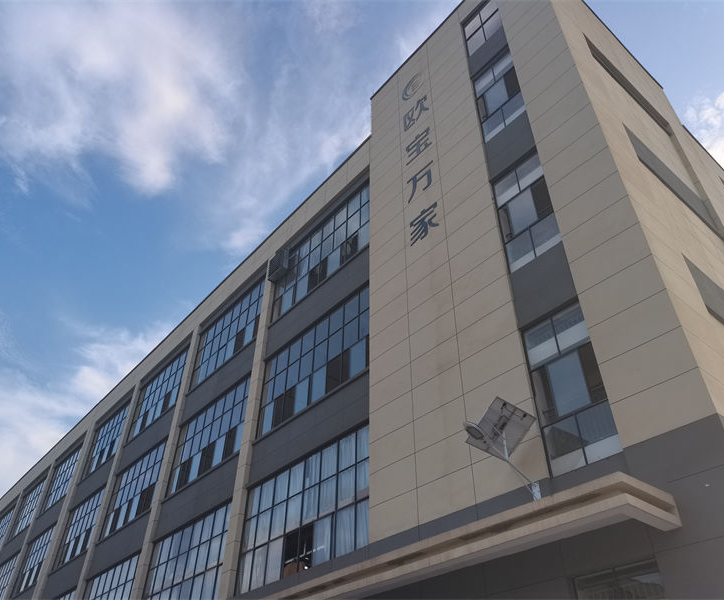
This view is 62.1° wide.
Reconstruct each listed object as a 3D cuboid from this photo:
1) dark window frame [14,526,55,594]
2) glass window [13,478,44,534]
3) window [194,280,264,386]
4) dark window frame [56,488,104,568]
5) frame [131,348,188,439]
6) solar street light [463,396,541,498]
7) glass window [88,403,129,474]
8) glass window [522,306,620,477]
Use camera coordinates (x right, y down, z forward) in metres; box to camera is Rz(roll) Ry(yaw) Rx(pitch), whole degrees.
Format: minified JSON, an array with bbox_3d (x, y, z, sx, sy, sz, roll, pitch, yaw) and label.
[{"bbox_3d":[-16.182,12.928,30.003,0.120,2.679,5.402,28,-46,-29],"label":"dark window frame"},{"bbox_3d":[-20.138,12.640,36.458,0.120,2.884,5.402,28,-46,-29],"label":"glass window"},{"bbox_3d":[-4.841,1.254,21.948,0.120,2.737,5.293,28,-46,-29],"label":"window"},{"bbox_3d":[-12.232,9.961,26.279,0.120,2.694,5.365,28,-46,-29],"label":"dark window frame"},{"bbox_3d":[-8.546,4.018,25.457,0.120,2.774,5.365,28,-46,-29],"label":"frame"},{"bbox_3d":[1.886,2.025,8.286,1.409,1.282,0.613,28,-46,-29],"label":"solar street light"},{"bbox_3d":[-12.181,6.715,28.912,0.120,2.847,5.365,28,-46,-29],"label":"glass window"},{"bbox_3d":[3.100,1.250,9.135,0.120,2.650,1.183,28,-46,-29],"label":"glass window"}]

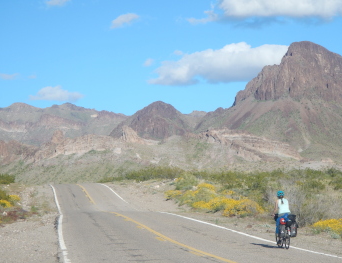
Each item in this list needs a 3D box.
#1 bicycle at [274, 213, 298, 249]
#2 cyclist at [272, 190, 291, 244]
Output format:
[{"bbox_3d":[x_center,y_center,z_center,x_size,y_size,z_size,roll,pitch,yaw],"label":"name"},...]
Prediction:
[{"bbox_3d":[3.373,2.960,42.100,0.600,1.030,1.780,0,-2,-6],"label":"bicycle"},{"bbox_3d":[3.315,2.565,42.000,0.540,1.600,0.880,0,-2,-6],"label":"cyclist"}]

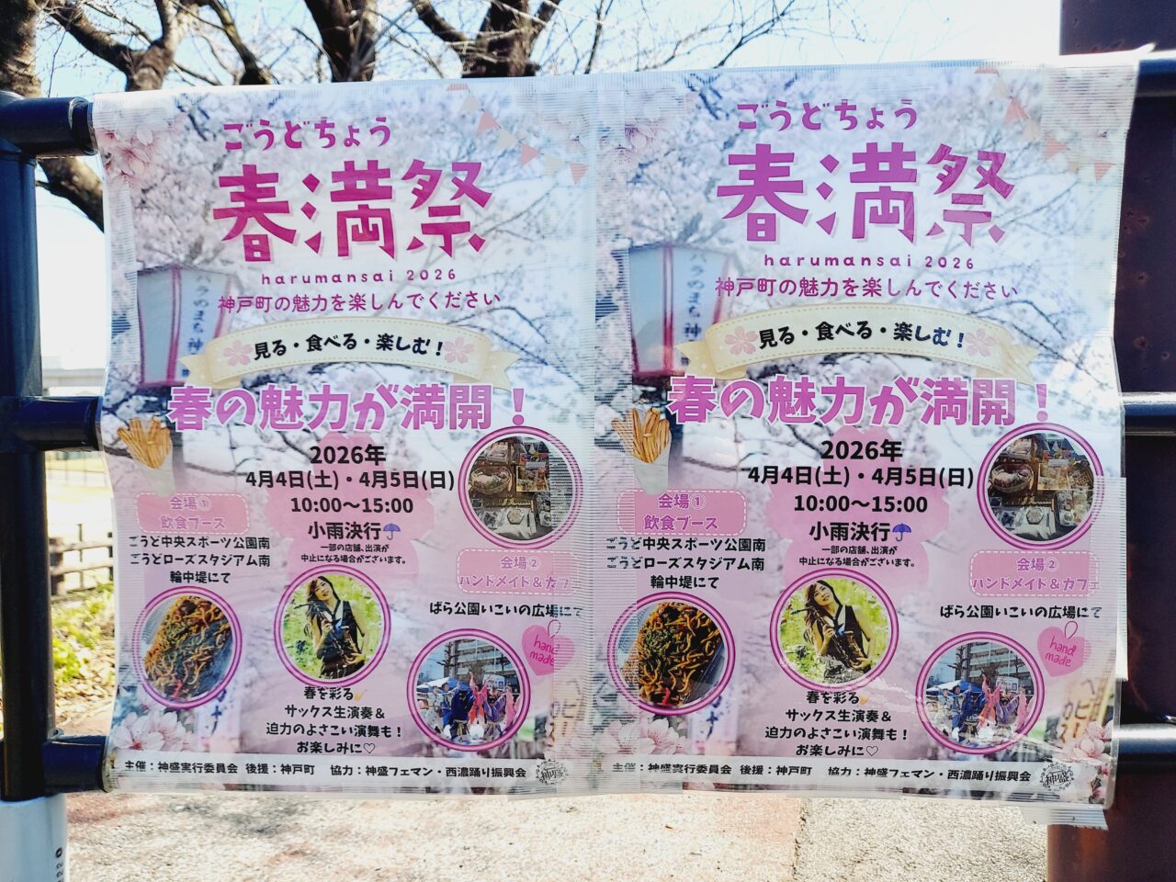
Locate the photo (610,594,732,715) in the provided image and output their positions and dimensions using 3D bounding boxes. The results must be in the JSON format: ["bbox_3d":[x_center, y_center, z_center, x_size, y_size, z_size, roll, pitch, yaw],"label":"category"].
[{"bbox_3d":[0.048,0.123,0.492,0.071,0.071,0.005,0,3,4],"label":"photo"}]

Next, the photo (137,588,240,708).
[{"bbox_3d":[-0.245,0.125,0.517,0.069,0.071,0.005,0,-5,6],"label":"photo"}]

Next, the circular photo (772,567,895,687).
[{"bbox_3d":[0.141,0.109,0.487,0.071,0.071,0.005,0,3,2],"label":"circular photo"}]

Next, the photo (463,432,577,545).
[{"bbox_3d":[-0.040,0.028,0.497,0.068,0.068,0.005,0,1,6],"label":"photo"}]

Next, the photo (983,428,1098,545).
[{"bbox_3d":[0.257,0.026,0.482,0.068,0.068,0.005,0,1,0],"label":"photo"}]

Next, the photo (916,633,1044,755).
[{"bbox_3d":[0.225,0.145,0.488,0.071,0.071,0.005,0,3,2],"label":"photo"}]

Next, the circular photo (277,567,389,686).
[{"bbox_3d":[-0.153,0.111,0.508,0.070,0.071,0.005,0,-2,5],"label":"circular photo"}]

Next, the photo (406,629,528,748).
[{"bbox_3d":[-0.071,0.148,0.502,0.071,0.071,0.005,0,1,3],"label":"photo"}]

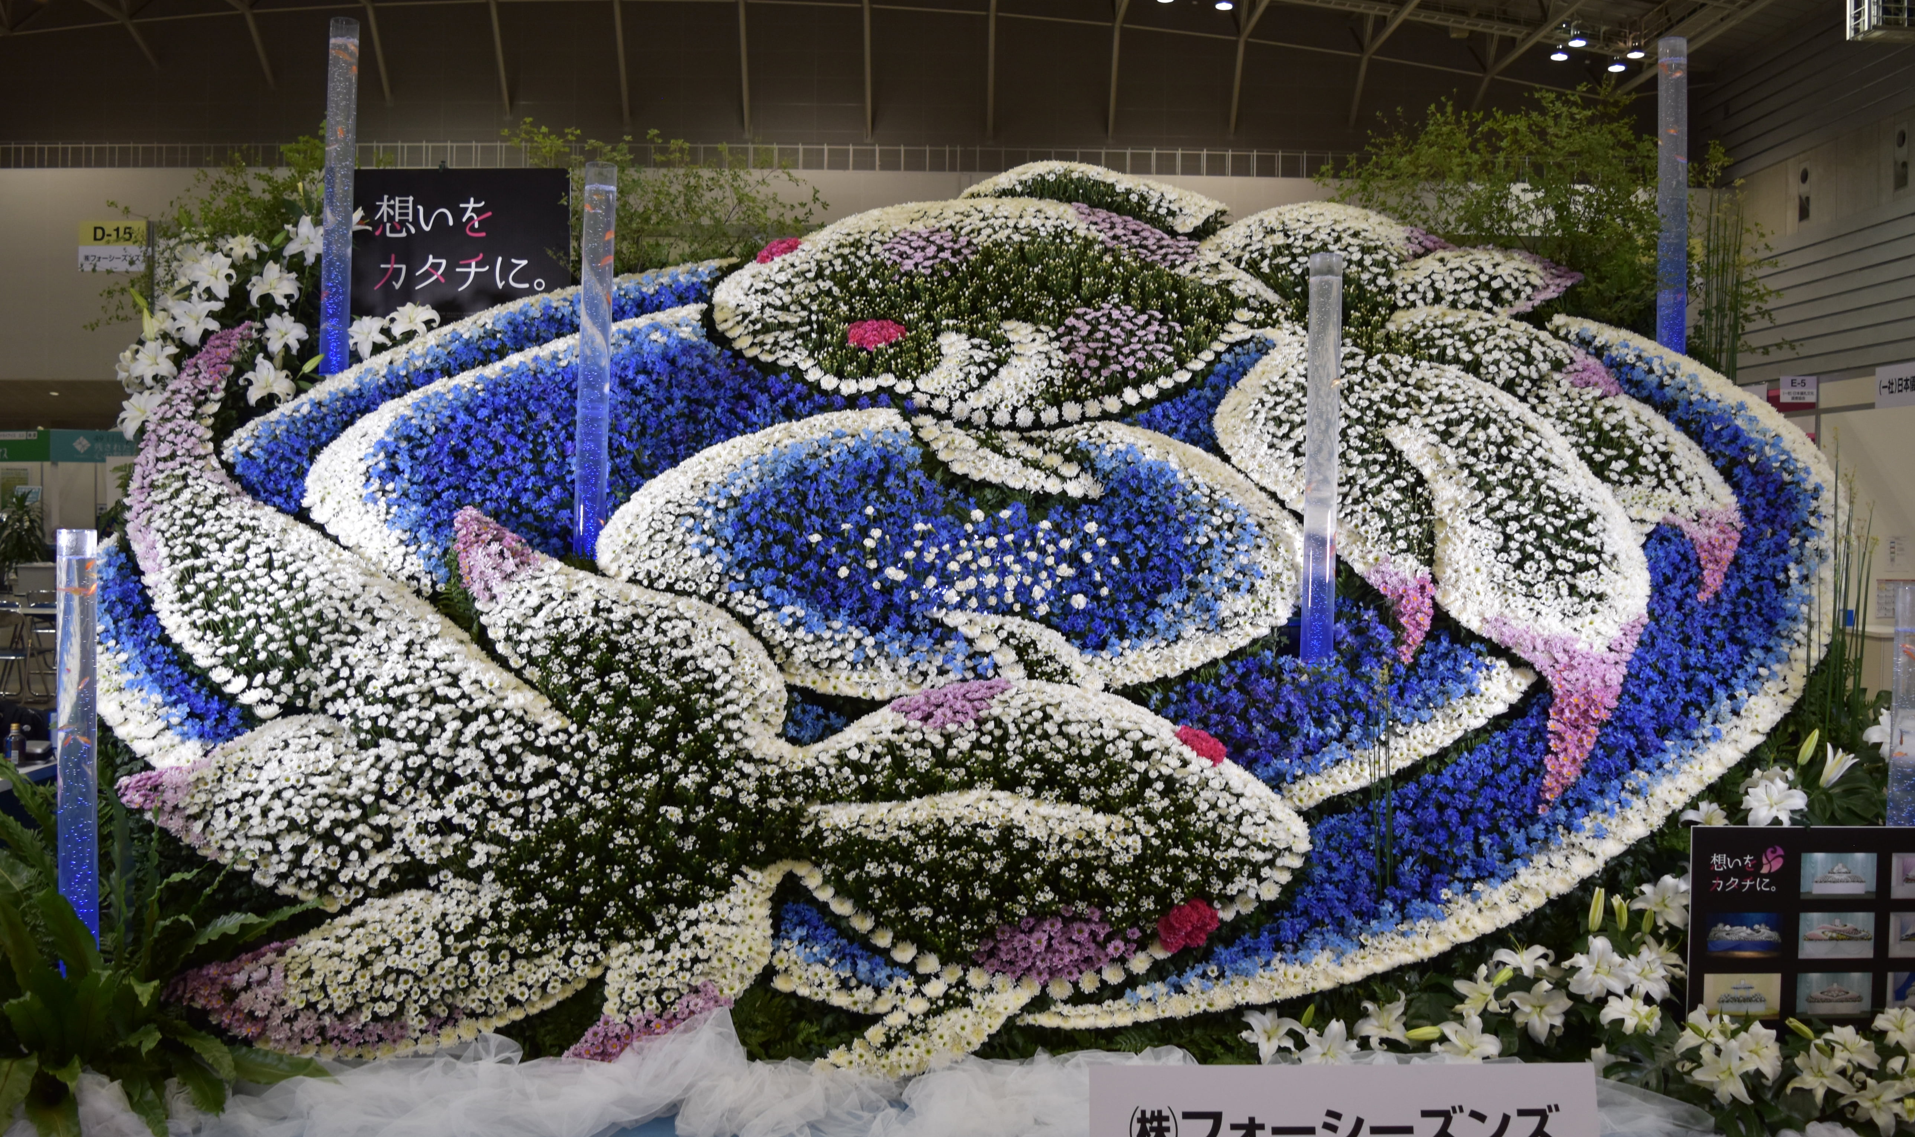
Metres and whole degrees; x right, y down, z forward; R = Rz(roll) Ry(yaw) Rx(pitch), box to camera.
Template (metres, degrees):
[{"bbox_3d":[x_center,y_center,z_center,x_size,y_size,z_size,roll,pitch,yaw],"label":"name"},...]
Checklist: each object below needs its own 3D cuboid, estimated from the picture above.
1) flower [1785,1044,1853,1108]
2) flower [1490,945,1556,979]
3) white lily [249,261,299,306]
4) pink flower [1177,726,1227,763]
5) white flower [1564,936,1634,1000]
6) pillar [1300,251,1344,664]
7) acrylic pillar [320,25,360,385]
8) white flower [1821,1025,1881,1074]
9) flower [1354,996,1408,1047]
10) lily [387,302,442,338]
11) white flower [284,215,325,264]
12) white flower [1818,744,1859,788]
[{"bbox_3d":[2.193,1.293,3.520,0.165,0.158,0.100,1,2,14],"label":"flower"},{"bbox_3d":[1.576,1.093,3.850,0.180,0.100,0.150,0,2,6],"label":"flower"},{"bbox_3d":[-2.398,-1.000,4.850,0.184,0.168,0.110,1,1,-11],"label":"white lily"},{"bbox_3d":[0.688,0.498,3.900,0.145,0.110,0.110,0,2,-6],"label":"pink flower"},{"bbox_3d":[1.726,1.075,3.720,0.187,0.172,0.100,1,2,11],"label":"white flower"},{"bbox_3d":[1.125,-0.330,4.270,0.102,1.280,0.102,1,2,0],"label":"pillar"},{"bbox_3d":[-2.189,-1.317,4.900,0.099,1.280,0.099,1,1,0],"label":"acrylic pillar"},{"bbox_3d":[2.259,1.217,3.500,0.159,0.121,0.100,1,1,9],"label":"white flower"},{"bbox_3d":[1.106,1.182,3.600,0.152,0.148,0.110,1,1,9],"label":"flower"},{"bbox_3d":[-1.877,-0.856,4.780,0.190,0.135,0.120,0,2,-6],"label":"lily"},{"bbox_3d":[-2.252,-1.140,4.780,0.165,0.168,0.100,0,2,-6],"label":"white flower"},{"bbox_3d":[2.453,0.552,3.850,0.115,0.128,0.105,-1,2,-37],"label":"white flower"}]

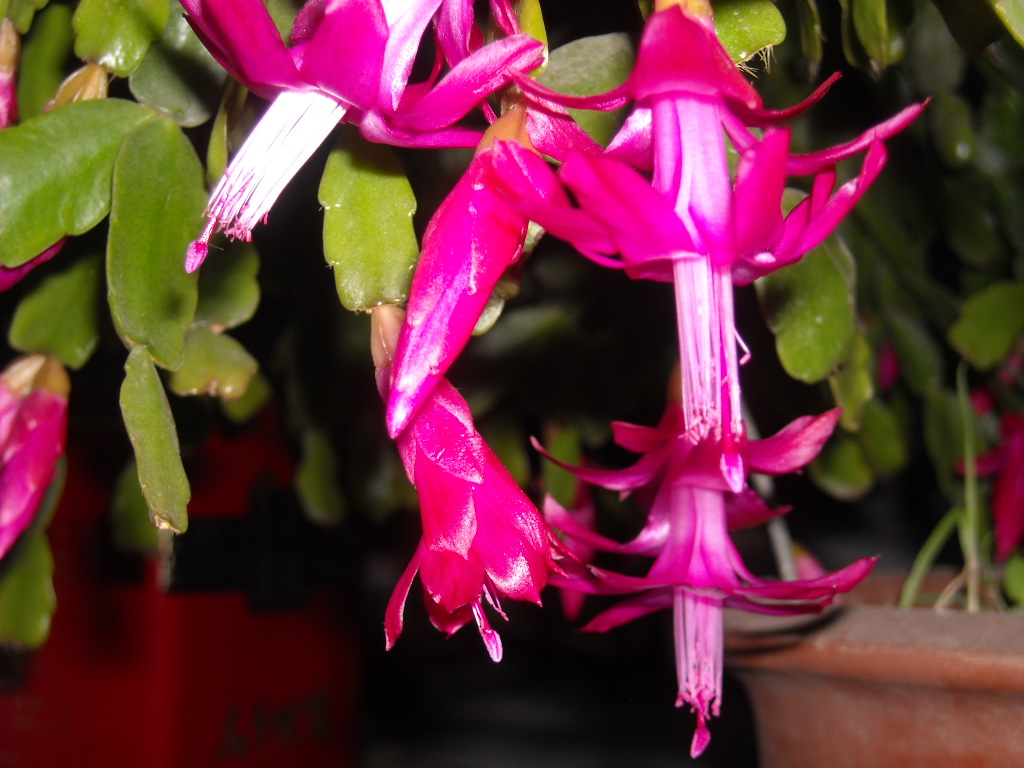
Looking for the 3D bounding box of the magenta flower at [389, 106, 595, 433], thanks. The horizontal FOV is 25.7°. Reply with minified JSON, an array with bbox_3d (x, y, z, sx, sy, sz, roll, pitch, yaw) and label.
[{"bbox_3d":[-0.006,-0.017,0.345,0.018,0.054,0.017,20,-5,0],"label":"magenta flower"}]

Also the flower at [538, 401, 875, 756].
[{"bbox_3d":[0.035,0.034,0.410,0.060,0.067,0.056,-3,3,0],"label":"flower"}]

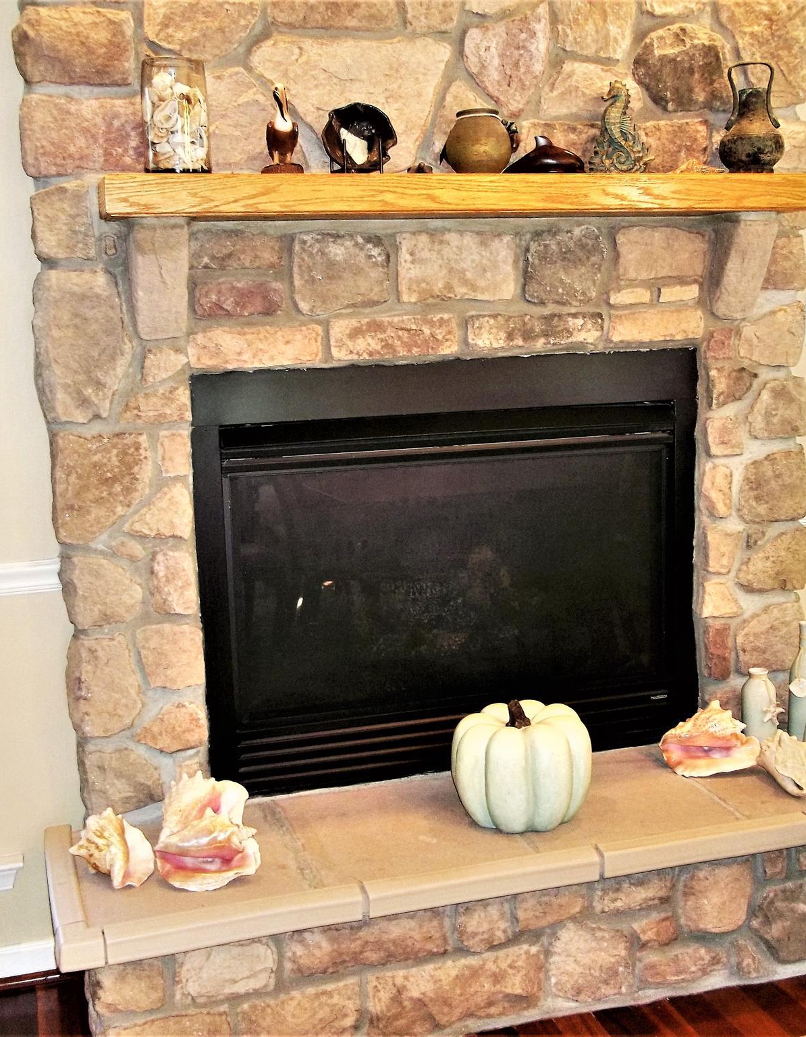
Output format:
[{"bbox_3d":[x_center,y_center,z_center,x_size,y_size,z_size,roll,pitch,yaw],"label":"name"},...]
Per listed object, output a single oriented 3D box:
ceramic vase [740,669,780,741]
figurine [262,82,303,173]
[{"bbox_3d":[0.807,0.429,2.880,0.085,0.162,0.085,-4,8,-17],"label":"ceramic vase"},{"bbox_3d":[-0.226,-0.730,2.405,0.073,0.176,0.060,-4,8,-10],"label":"figurine"}]

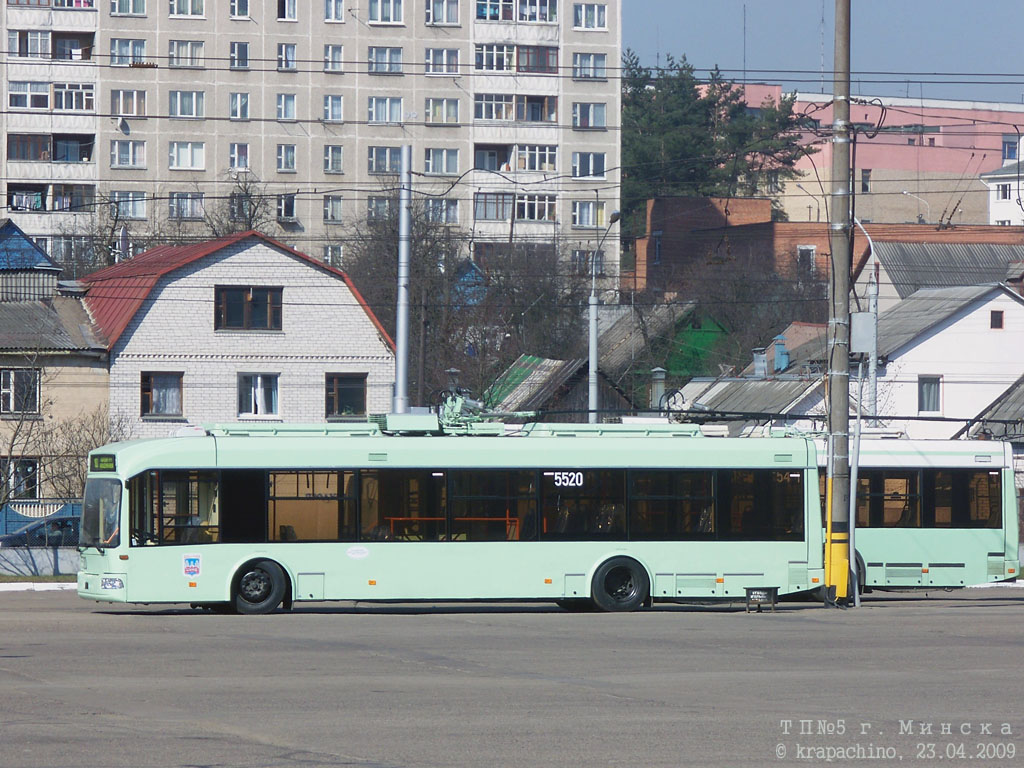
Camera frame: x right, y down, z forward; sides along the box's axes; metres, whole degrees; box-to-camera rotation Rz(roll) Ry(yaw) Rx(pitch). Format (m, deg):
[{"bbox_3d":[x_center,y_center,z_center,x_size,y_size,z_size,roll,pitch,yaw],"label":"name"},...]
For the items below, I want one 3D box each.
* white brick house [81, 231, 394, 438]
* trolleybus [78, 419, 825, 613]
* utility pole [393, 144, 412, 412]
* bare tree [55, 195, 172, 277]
[{"bbox_3d":[-9.622,0.166,168.514,9.200,9.610,10.300,0,-1,-18],"label":"white brick house"},{"bbox_3d":[-0.995,2.010,84.886,12.100,3.200,2.530,0,-1,-19],"label":"trolleybus"},{"bbox_3d":[-2.305,-0.508,112.000,0.300,9.020,0.300,1,0,0],"label":"utility pole"},{"bbox_3d":[-14.630,-0.769,195.000,4.600,12.500,4.600,0,-1,0],"label":"bare tree"}]

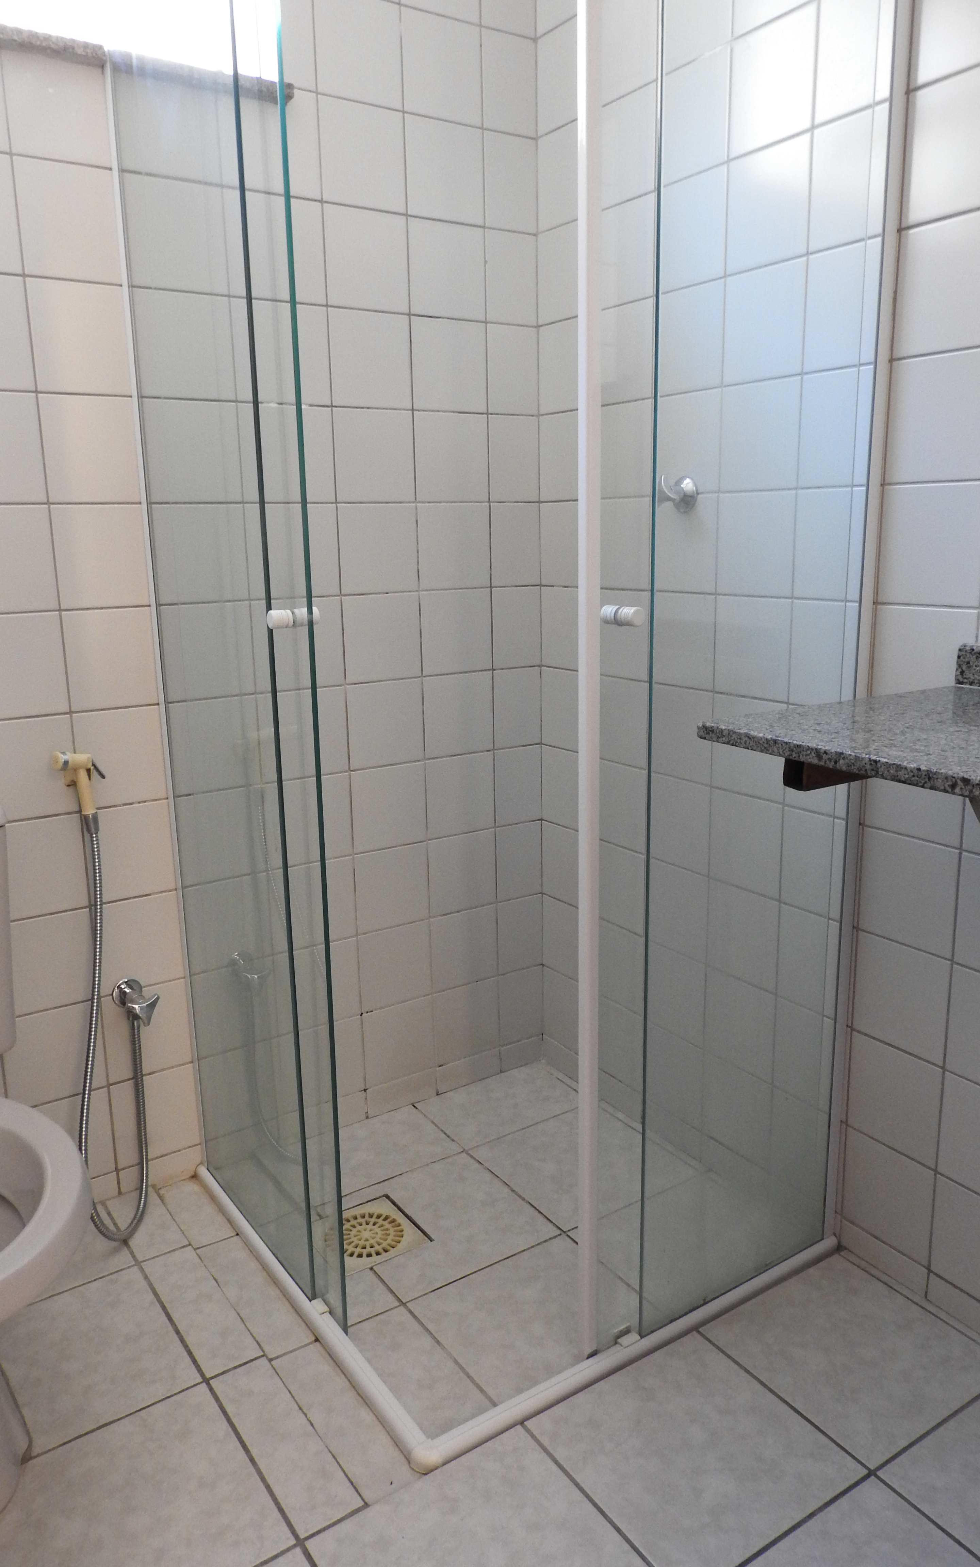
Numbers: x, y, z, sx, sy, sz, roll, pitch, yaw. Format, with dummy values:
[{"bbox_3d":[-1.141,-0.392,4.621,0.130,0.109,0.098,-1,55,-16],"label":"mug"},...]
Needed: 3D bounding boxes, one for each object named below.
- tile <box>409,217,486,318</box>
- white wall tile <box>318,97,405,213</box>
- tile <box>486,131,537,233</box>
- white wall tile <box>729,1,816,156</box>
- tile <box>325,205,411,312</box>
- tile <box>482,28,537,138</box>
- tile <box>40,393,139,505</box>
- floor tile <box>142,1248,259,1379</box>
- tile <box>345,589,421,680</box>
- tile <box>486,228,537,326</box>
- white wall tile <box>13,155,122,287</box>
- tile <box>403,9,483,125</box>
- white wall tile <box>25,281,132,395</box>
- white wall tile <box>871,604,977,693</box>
[{"bbox_3d":[-0.075,-0.894,1.896,0.153,0.154,0.009,-9,15,-32],"label":"tile"},{"bbox_3d":[-0.206,-1.012,1.756,0.151,0.152,0.010,-9,15,-32],"label":"white wall tile"},{"bbox_3d":[0.035,-1.077,1.953,0.113,0.156,0.010,-9,15,-32],"label":"tile"},{"bbox_3d":[0.393,-0.974,1.512,0.010,0.154,0.152,-10,16,-32],"label":"white wall tile"},{"bbox_3d":[-0.208,-0.881,1.833,0.154,0.156,0.010,-9,15,-32],"label":"tile"},{"bbox_3d":[0.032,-1.203,1.875,0.111,0.152,0.010,-9,15,-32],"label":"tile"},{"bbox_3d":[-0.586,-0.496,1.618,0.152,0.152,0.010,-9,15,-32],"label":"tile"},{"bbox_3d":[-0.429,0.770,1.603,0.081,0.010,0.290,-10,16,-32],"label":"floor tile"},{"bbox_3d":[-0.192,-0.258,1.935,0.152,0.152,0.010,-9,15,-32],"label":"tile"},{"bbox_3d":[0.038,-0.901,1.944,0.111,0.152,0.010,-9,15,-32],"label":"tile"},{"bbox_3d":[-0.604,-0.816,1.582,0.154,0.156,0.010,-9,15,-32],"label":"white wall tile"},{"bbox_3d":[-0.080,-1.184,1.803,0.151,0.152,0.010,-9,15,-32],"label":"tile"},{"bbox_3d":[-0.596,-0.655,1.605,0.153,0.154,0.009,-9,15,-32],"label":"white wall tile"},{"bbox_3d":[0.569,-0.154,1.422,0.010,0.152,0.149,-9,15,-32],"label":"white wall tile"}]

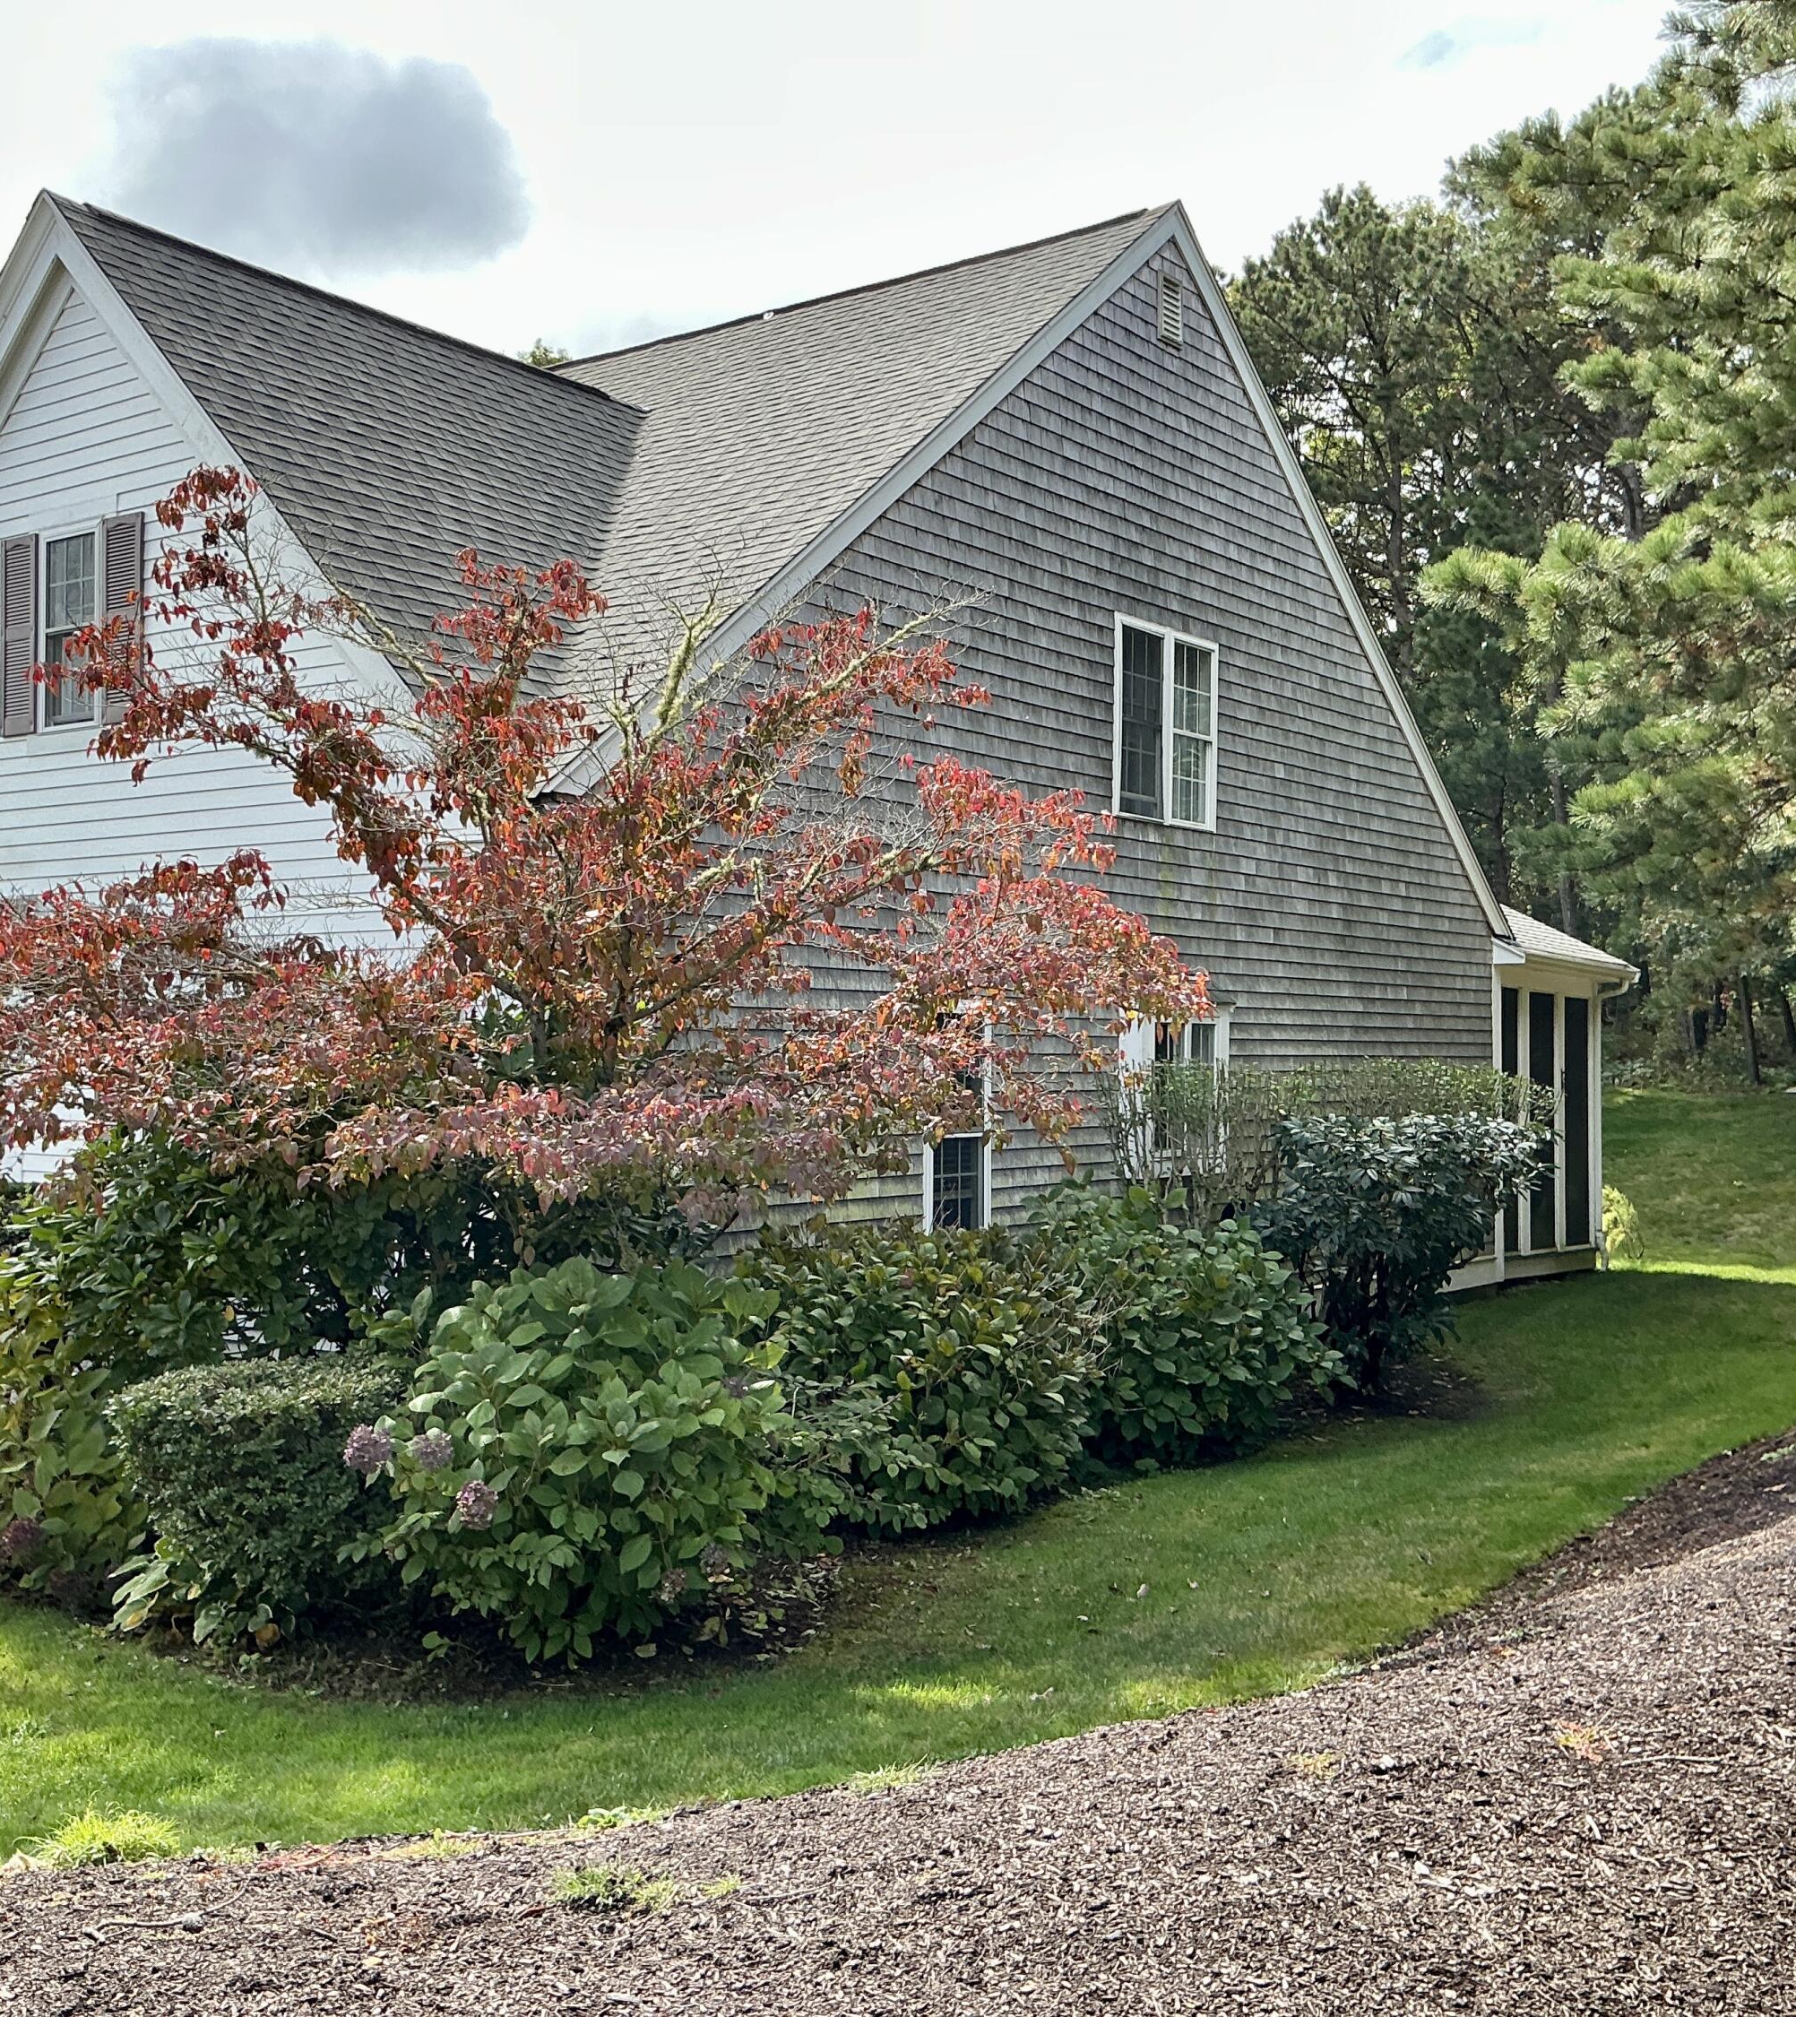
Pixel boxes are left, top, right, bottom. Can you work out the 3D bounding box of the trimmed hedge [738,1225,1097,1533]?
[{"bbox_3d":[0.100,1.776,10.950,1.650,1.380,1.800,0,-1,37],"label":"trimmed hedge"}]

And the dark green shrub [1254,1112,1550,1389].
[{"bbox_3d":[3.331,1.626,14.400,1.750,1.820,1.900,0,-1,37],"label":"dark green shrub"}]

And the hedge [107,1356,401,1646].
[{"bbox_3d":[-2.608,1.932,8.780,1.120,0.970,1.050,0,-1,37],"label":"hedge"}]

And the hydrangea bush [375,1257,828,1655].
[{"bbox_3d":[-1.246,1.718,8.750,1.750,1.420,1.650,0,-1,0],"label":"hydrangea bush"}]

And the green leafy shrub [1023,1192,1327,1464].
[{"bbox_3d":[1.605,1.772,12.450,1.650,1.450,1.750,0,-1,0],"label":"green leafy shrub"}]

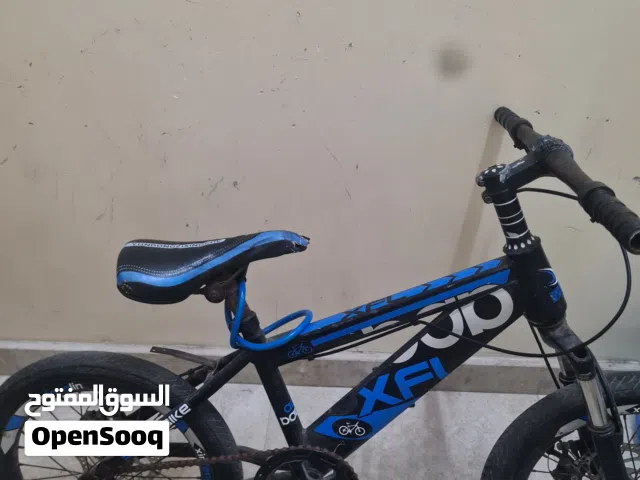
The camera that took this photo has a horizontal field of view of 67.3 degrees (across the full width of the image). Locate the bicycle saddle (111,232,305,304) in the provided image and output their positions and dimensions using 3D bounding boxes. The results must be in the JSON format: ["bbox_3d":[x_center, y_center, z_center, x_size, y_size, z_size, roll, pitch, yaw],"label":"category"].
[{"bbox_3d":[-0.152,0.027,0.728,0.265,0.087,0.155,-3,22,4],"label":"bicycle saddle"}]

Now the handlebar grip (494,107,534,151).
[{"bbox_3d":[0.329,-0.198,0.830,0.036,0.041,0.130,2,24,6],"label":"handlebar grip"}]

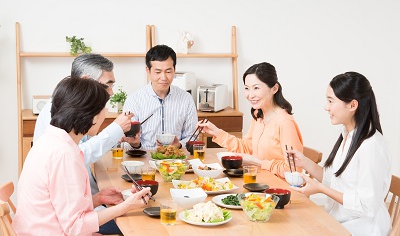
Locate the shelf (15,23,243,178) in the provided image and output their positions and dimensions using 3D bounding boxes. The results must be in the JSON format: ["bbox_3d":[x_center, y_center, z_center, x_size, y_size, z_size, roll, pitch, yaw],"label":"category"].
[{"bbox_3d":[-0.517,0.005,5.814,1.671,1.385,0.370,-1,10,-16],"label":"shelf"}]

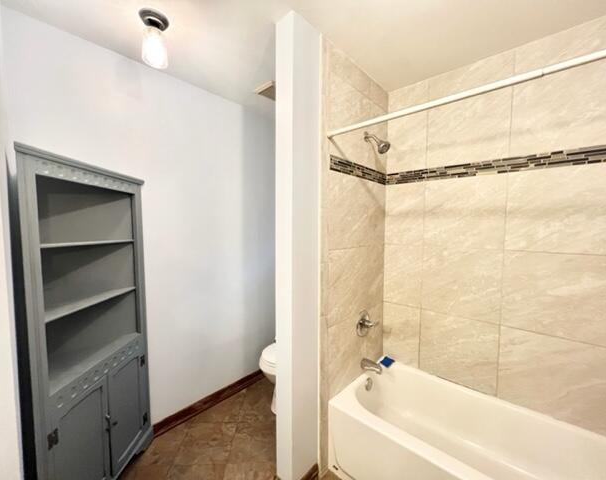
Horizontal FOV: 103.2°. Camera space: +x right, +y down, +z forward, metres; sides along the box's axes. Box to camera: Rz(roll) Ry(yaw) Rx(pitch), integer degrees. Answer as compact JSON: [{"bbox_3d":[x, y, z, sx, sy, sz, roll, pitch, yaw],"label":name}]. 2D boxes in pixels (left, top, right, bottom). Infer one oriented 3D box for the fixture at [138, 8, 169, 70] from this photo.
[{"bbox_3d":[-0.726,-0.982,1.180,0.128,0.203,0.128,3,5,44],"label":"fixture"}]

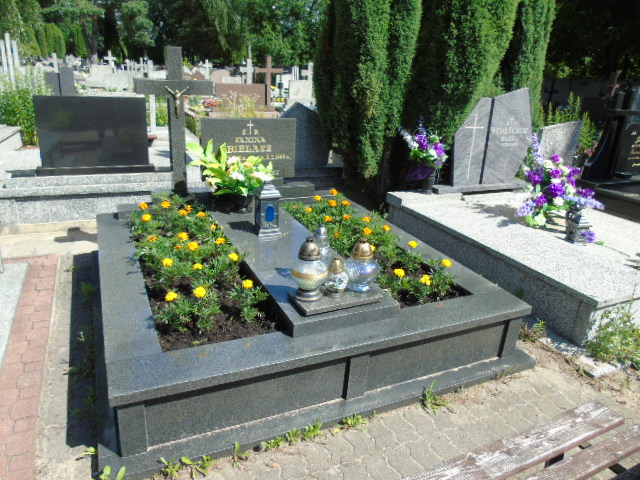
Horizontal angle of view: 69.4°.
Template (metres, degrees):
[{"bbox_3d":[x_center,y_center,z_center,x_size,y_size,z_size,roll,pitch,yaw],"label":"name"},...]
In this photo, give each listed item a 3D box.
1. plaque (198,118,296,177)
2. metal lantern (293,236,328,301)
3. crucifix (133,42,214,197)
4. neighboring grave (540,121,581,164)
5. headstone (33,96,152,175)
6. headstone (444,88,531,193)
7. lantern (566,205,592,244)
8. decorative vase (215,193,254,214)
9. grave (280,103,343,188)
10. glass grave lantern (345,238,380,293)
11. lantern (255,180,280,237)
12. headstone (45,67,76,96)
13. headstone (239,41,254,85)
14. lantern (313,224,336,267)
[{"bbox_3d":[-0.602,-0.780,3.942,0.822,0.520,0.067,-6,19,-25],"label":"plaque"},{"bbox_3d":[-0.051,0.132,2.204,0.174,0.301,0.174,4,21,-2],"label":"metal lantern"},{"bbox_3d":[-1.026,-0.816,3.297,0.530,1.050,0.100,-6,24,-25],"label":"crucifix"},{"bbox_3d":[3.294,-1.322,6.458,0.759,0.667,0.075,-6,23,-25],"label":"neighboring grave"},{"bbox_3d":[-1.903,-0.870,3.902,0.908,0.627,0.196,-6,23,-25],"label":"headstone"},{"bbox_3d":[1.625,-0.974,4.429,1.220,0.960,0.250,-7,24,-27],"label":"headstone"},{"bbox_3d":[1.926,-0.124,3.423,0.155,0.268,0.155,-7,24,-27],"label":"lantern"},{"bbox_3d":[-0.642,-0.298,3.489,0.293,0.149,0.293,-6,23,-25],"label":"decorative vase"},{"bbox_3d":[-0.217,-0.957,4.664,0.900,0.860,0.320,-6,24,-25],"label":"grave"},{"bbox_3d":[0.204,0.112,2.200,0.170,0.263,0.170,4,22,-2],"label":"glass grave lantern"},{"bbox_3d":[-0.346,-0.220,3.063,0.162,0.351,0.162,-6,23,-25],"label":"lantern"},{"bbox_3d":[-4.881,-2.927,8.730,0.600,0.650,0.120,-6,24,-25],"label":"headstone"},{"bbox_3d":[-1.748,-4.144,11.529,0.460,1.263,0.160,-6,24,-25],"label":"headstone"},{"bbox_3d":[0.005,0.080,2.350,0.129,0.325,0.129,-6,23,-25],"label":"lantern"}]

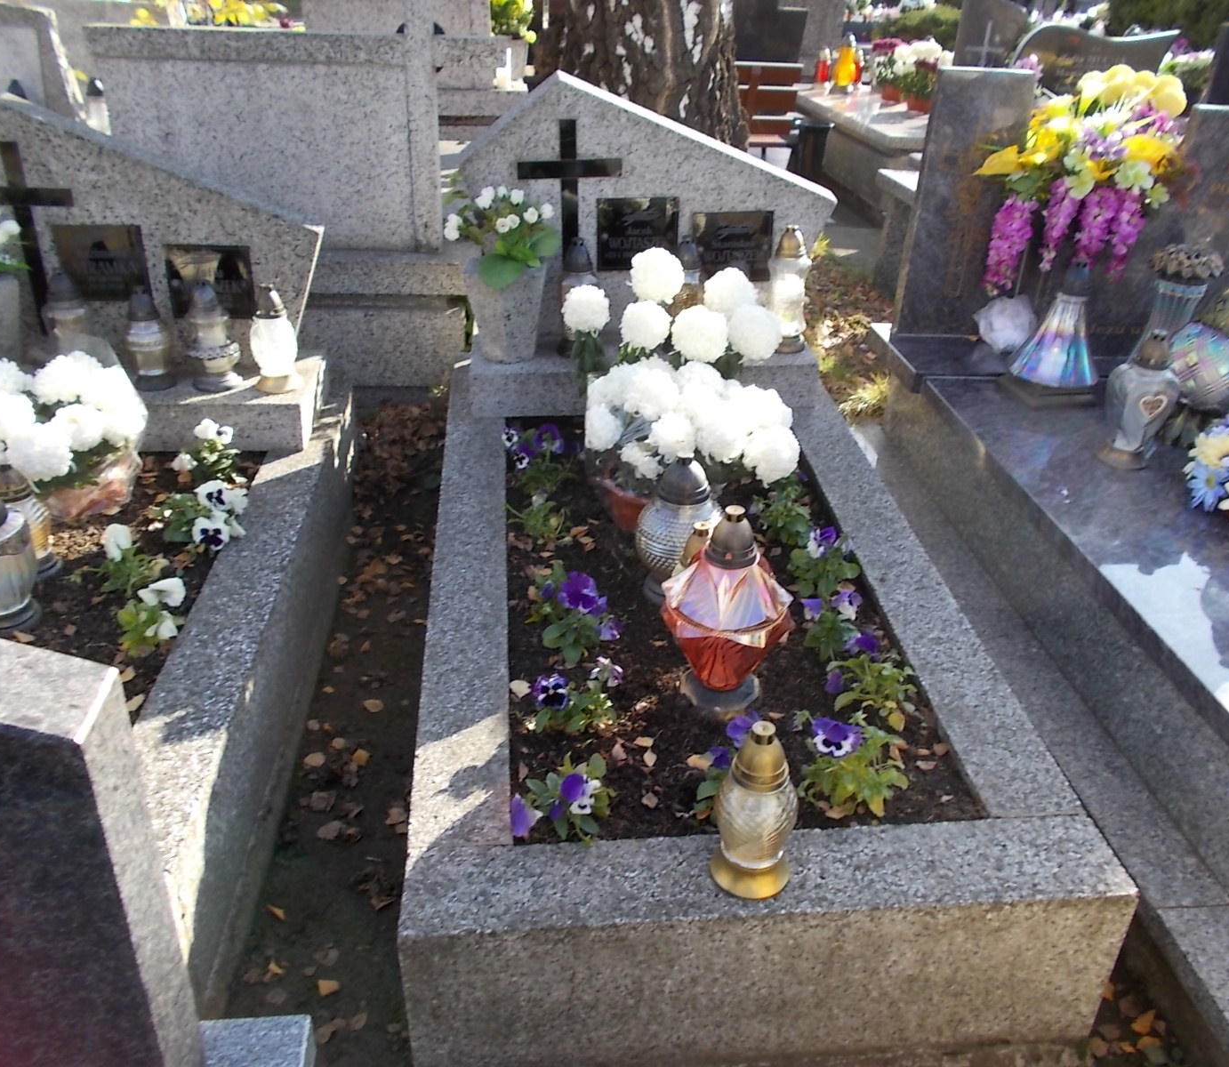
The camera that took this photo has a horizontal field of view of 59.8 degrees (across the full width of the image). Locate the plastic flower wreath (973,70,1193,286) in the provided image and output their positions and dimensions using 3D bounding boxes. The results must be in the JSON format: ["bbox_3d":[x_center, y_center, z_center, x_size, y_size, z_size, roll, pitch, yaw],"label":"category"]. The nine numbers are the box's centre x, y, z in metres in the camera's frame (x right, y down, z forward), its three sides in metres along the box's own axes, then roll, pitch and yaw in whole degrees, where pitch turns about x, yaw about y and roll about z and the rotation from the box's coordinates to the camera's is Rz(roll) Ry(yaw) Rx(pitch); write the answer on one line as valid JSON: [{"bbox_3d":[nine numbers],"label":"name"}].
[{"bbox_3d":[1.067,-0.803,2.439,0.463,0.501,0.265,-2,32,-5],"label":"plastic flower wreath"}]

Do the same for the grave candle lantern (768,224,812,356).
[{"bbox_3d":[0.435,-0.591,2.584,0.098,0.295,0.098,-2,32,-5],"label":"grave candle lantern"}]

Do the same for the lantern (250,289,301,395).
[{"bbox_3d":[-0.774,-0.442,2.420,0.107,0.234,0.107,-2,32,-5],"label":"lantern"}]

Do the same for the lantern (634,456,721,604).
[{"bbox_3d":[0.125,-0.016,1.966,0.159,0.274,0.159,-2,32,-5],"label":"lantern"}]

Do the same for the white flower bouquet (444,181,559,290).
[{"bbox_3d":[-0.247,-0.665,2.359,0.251,0.213,0.214,-2,32,-5],"label":"white flower bouquet"}]

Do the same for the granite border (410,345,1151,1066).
[{"bbox_3d":[0.128,0.136,2.157,0.945,0.280,1.762,-2,32,-5],"label":"granite border"}]

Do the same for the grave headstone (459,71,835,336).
[{"bbox_3d":[0.080,-0.767,2.556,0.879,0.609,0.095,-2,32,-5],"label":"grave headstone"}]

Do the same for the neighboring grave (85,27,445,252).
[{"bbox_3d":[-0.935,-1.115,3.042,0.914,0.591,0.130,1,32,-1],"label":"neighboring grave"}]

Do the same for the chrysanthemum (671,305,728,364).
[{"bbox_3d":[0.180,-0.423,2.268,0.120,0.108,0.120,-2,32,-5],"label":"chrysanthemum"}]

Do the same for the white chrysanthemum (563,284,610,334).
[{"bbox_3d":[-0.061,-0.482,2.300,0.110,0.110,0.110,-2,32,-5],"label":"white chrysanthemum"}]

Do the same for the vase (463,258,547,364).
[{"bbox_3d":[-0.257,-0.527,2.520,0.193,0.223,0.193,-2,32,-5],"label":"vase"}]

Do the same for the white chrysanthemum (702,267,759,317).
[{"bbox_3d":[0.245,-0.510,2.276,0.116,0.104,0.116,-2,32,-5],"label":"white chrysanthemum"}]

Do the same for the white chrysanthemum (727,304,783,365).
[{"bbox_3d":[0.304,-0.432,2.323,0.125,0.125,0.125,-2,32,-5],"label":"white chrysanthemum"}]

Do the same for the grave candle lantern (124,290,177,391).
[{"bbox_3d":[-1.056,-0.443,2.418,0.110,0.225,0.110,-2,32,-5],"label":"grave candle lantern"}]

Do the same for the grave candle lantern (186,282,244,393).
[{"bbox_3d":[-0.951,-0.467,2.514,0.125,0.248,0.125,-2,32,-5],"label":"grave candle lantern"}]

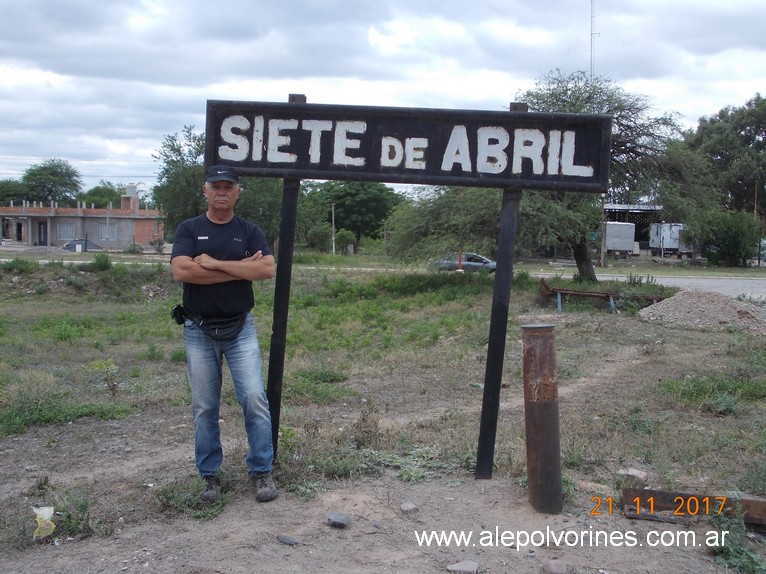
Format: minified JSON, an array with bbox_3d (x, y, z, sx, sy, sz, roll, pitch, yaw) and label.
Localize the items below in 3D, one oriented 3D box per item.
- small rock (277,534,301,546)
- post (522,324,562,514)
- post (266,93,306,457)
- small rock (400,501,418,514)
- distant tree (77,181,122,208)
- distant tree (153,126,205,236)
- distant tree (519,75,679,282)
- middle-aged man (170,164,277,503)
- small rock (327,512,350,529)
[{"bbox_3d":[-0.439,1.168,4.417,0.100,0.036,0.070,0,5,0],"label":"small rock"},{"bbox_3d":[0.819,0.672,4.875,0.172,0.942,0.172,-3,5,0],"label":"post"},{"bbox_3d":[-0.577,-0.018,5.575,0.092,2.195,0.080,5,5,6],"label":"post"},{"bbox_3d":[0.135,1.123,4.855,0.078,0.045,0.065,0,5,0],"label":"small rock"},{"bbox_3d":[-28.828,-7.412,96.726,5.200,6.790,5.200,0,5,0],"label":"distant tree"},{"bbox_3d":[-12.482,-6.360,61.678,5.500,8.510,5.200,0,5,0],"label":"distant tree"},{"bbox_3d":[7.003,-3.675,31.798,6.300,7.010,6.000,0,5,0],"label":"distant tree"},{"bbox_3d":[-0.860,0.242,5.075,0.560,1.760,0.420,-1,5,-7],"label":"middle-aged man"},{"bbox_3d":[-0.218,1.135,4.655,0.102,0.058,0.080,0,5,0],"label":"small rock"}]

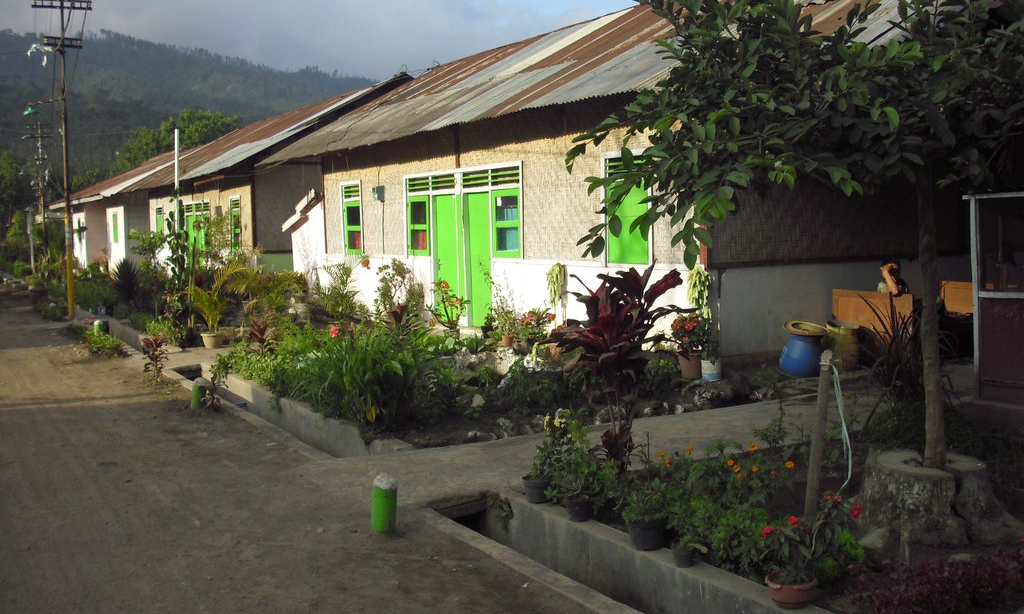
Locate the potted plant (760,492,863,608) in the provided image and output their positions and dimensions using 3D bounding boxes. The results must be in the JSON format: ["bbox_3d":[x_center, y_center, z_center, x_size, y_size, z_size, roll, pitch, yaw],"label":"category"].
[{"bbox_3d":[1.286,1.022,4.827,0.420,0.453,0.340,0,4,15],"label":"potted plant"}]

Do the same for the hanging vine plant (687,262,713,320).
[{"bbox_3d":[1.968,-0.163,11.800,0.200,0.586,0.240,-4,5,-29],"label":"hanging vine plant"}]

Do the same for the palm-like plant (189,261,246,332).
[{"bbox_3d":[-4.139,-0.160,15.802,0.776,0.961,0.737,-2,4,-15],"label":"palm-like plant"}]

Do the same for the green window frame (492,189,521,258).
[{"bbox_3d":[-0.079,-1.179,15.992,0.080,0.964,0.836,-4,5,-29],"label":"green window frame"}]

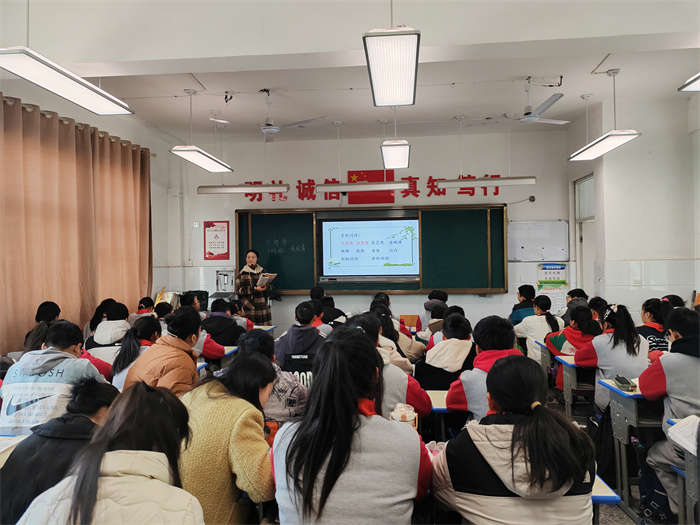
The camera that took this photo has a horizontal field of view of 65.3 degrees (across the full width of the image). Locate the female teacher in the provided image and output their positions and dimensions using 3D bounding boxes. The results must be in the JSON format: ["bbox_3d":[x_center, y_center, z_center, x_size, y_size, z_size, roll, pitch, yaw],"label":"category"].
[{"bbox_3d":[-1.309,0.633,7.499,0.500,1.640,0.420,-1,-1,-5],"label":"female teacher"}]

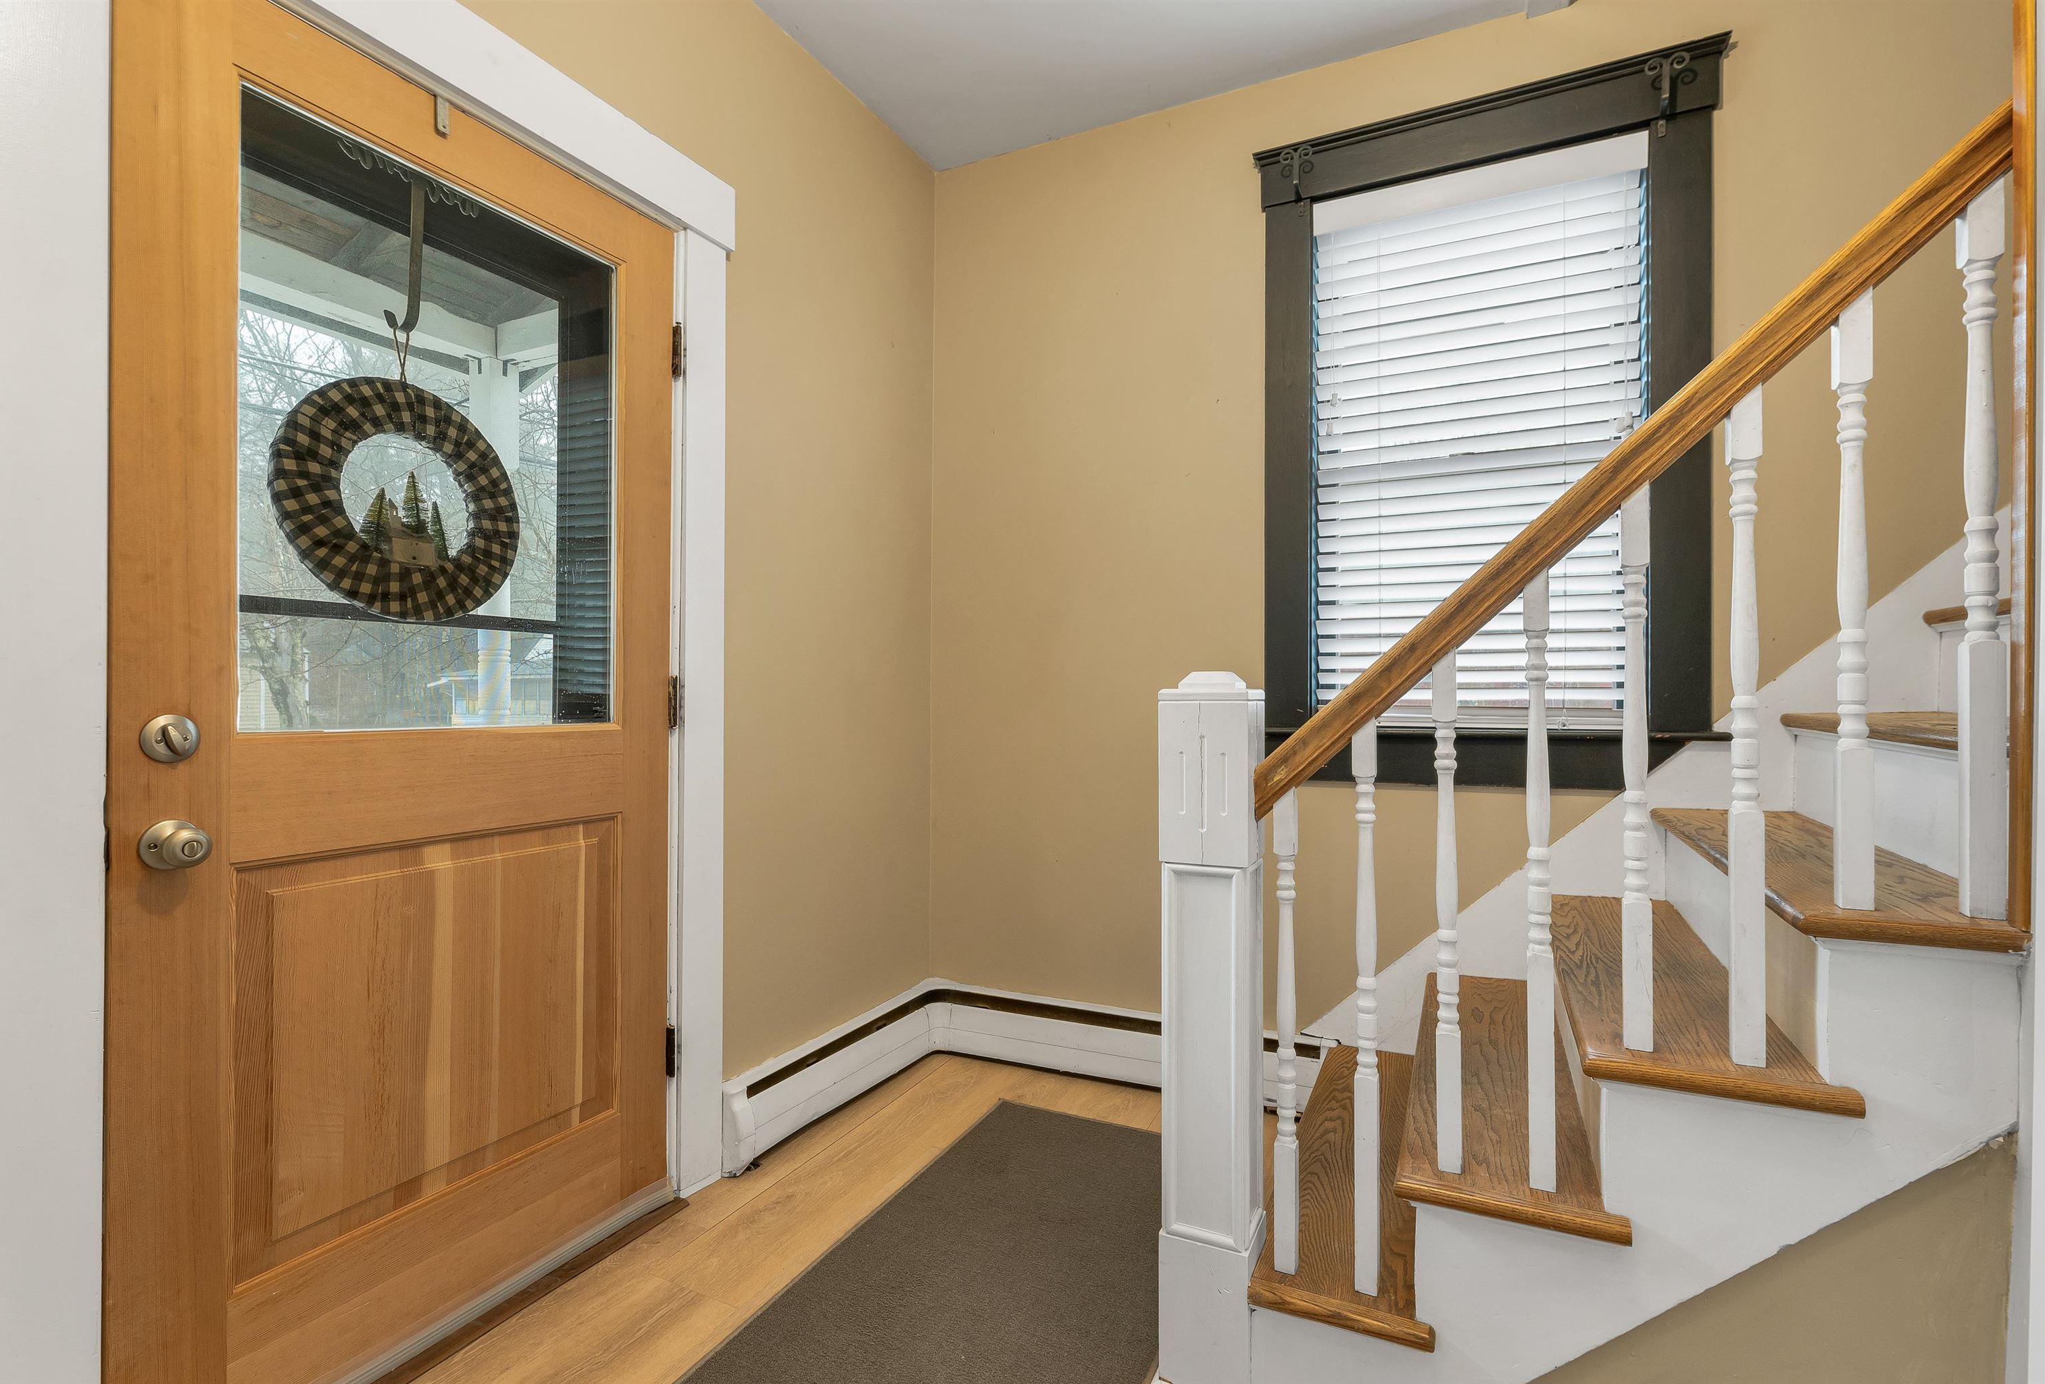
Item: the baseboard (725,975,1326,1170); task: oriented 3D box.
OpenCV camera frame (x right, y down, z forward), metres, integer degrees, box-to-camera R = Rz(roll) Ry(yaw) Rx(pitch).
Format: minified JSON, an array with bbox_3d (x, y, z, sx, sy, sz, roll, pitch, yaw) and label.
[{"bbox_3d":[0.062,0.998,2.239,1.229,0.212,0.908,0,0,26],"label":"baseboard"}]

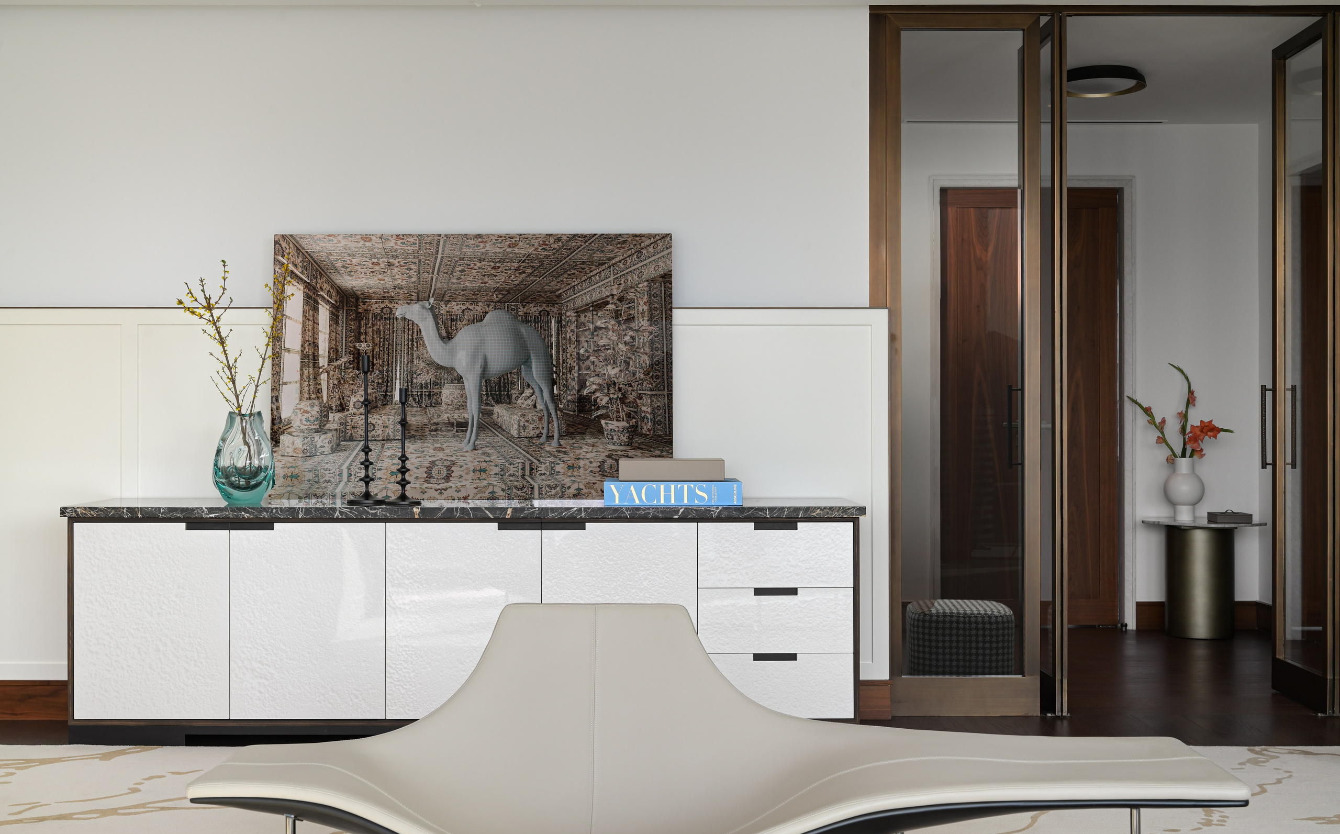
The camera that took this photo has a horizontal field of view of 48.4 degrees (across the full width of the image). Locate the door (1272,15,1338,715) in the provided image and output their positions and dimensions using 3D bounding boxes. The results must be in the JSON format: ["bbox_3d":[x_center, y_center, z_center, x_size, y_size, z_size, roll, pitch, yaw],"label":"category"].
[{"bbox_3d":[2.282,-0.182,5.355,0.050,2.410,0.480,0,0,0],"label":"door"}]

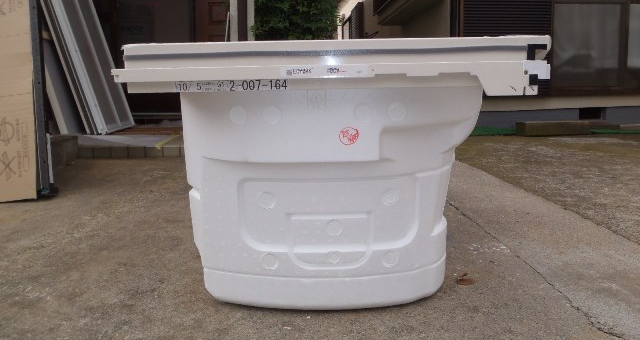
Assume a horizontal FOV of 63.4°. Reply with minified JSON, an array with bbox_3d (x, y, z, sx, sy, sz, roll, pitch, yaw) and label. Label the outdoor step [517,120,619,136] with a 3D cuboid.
[{"bbox_3d":[2.517,-0.421,5.253,1.000,0.138,0.200,-1,6,-7],"label":"outdoor step"}]

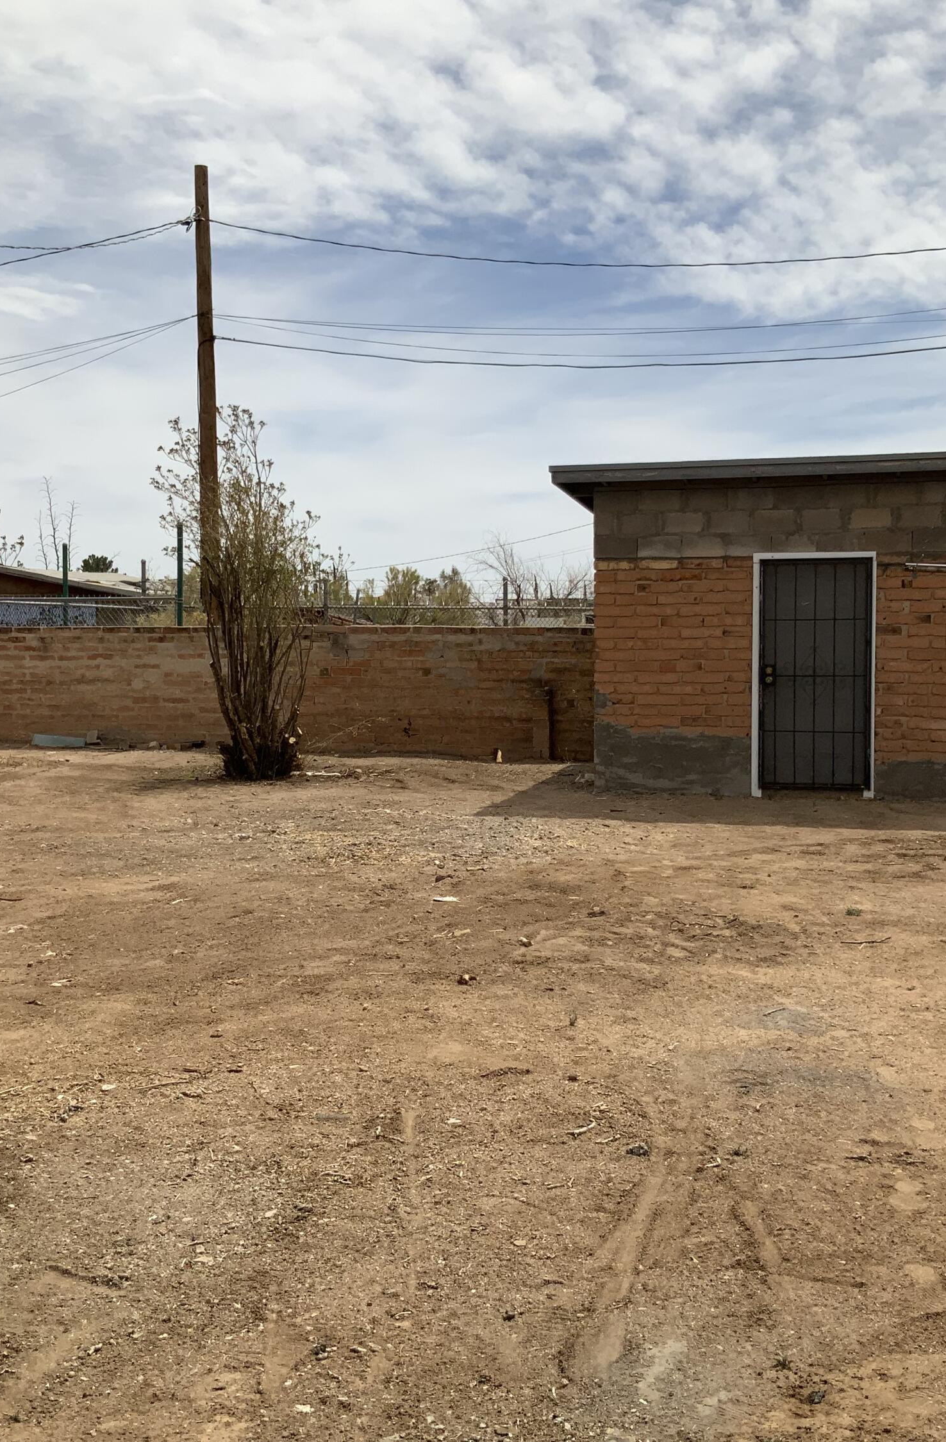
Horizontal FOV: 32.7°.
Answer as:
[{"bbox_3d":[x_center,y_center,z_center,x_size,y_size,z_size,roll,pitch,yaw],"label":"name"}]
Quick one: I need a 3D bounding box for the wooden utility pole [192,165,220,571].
[{"bbox_3d":[-3.536,-3.533,21.440,0.270,7.560,0.270,0,4,15],"label":"wooden utility pole"}]

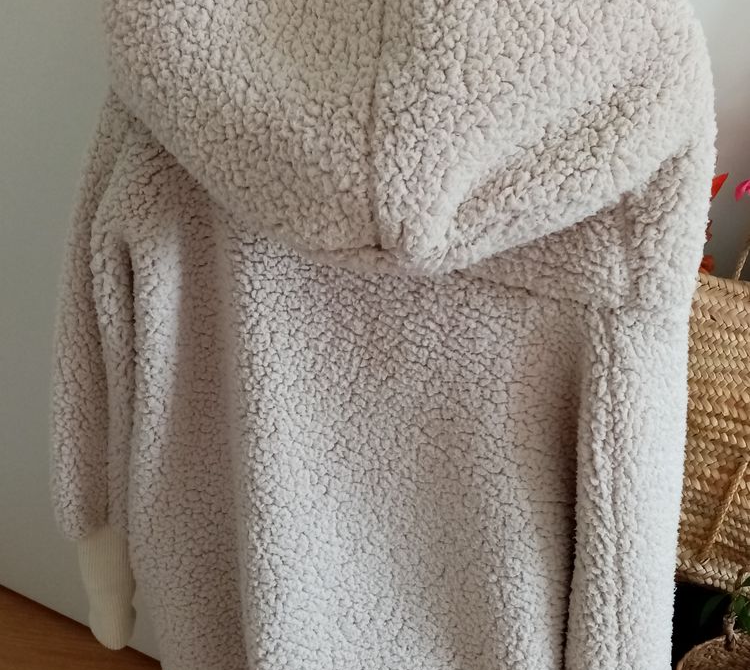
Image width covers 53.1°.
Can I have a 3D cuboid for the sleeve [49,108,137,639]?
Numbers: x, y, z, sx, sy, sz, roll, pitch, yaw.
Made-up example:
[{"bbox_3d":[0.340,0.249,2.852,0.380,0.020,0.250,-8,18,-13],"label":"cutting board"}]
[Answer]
[{"bbox_3d":[-0.265,0.039,0.722,0.120,0.640,0.125,16,26,21],"label":"sleeve"}]

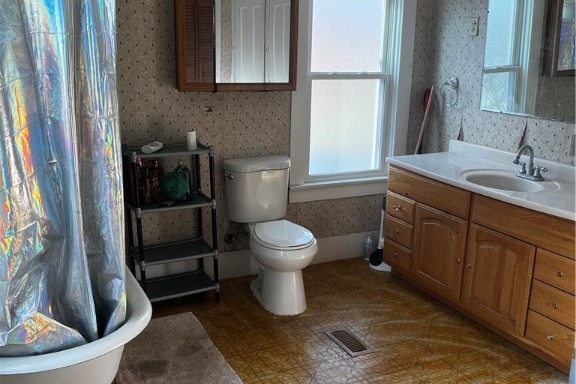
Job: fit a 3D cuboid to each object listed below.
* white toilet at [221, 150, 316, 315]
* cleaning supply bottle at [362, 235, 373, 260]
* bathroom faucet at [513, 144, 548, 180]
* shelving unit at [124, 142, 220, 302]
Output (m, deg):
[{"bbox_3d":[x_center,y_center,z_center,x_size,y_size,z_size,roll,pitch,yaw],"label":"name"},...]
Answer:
[{"bbox_3d":[-0.080,0.253,3.455,0.445,0.800,0.690,-5,15,-24],"label":"white toilet"},{"bbox_3d":[0.582,0.399,4.197,0.070,0.180,0.065,1,14,0],"label":"cleaning supply bottle"},{"bbox_3d":[1.361,-0.173,3.287,0.175,0.184,0.200,-6,16,-26],"label":"bathroom faucet"},{"bbox_3d":[-0.670,0.192,3.360,0.455,0.940,0.310,-6,16,-26],"label":"shelving unit"}]

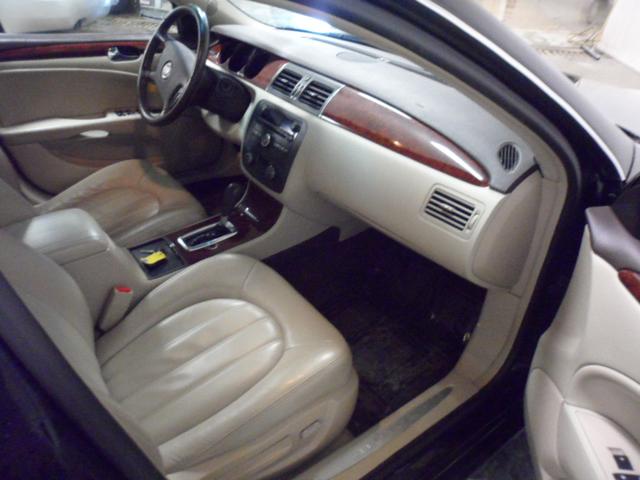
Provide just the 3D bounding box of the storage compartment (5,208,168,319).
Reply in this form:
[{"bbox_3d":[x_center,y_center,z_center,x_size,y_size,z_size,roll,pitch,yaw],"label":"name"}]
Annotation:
[{"bbox_3d":[-0.602,0.081,1.170,0.340,0.220,0.235,-23,39,-30],"label":"storage compartment"}]

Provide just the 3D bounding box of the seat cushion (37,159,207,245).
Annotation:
[{"bbox_3d":[-0.678,-0.060,1.566,0.510,0.200,0.520,-23,39,-30],"label":"seat cushion"}]

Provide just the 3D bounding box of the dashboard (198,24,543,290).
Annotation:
[{"bbox_3d":[0.051,-0.360,1.473,0.480,0.400,1.380,-23,39,-30],"label":"dashboard"}]

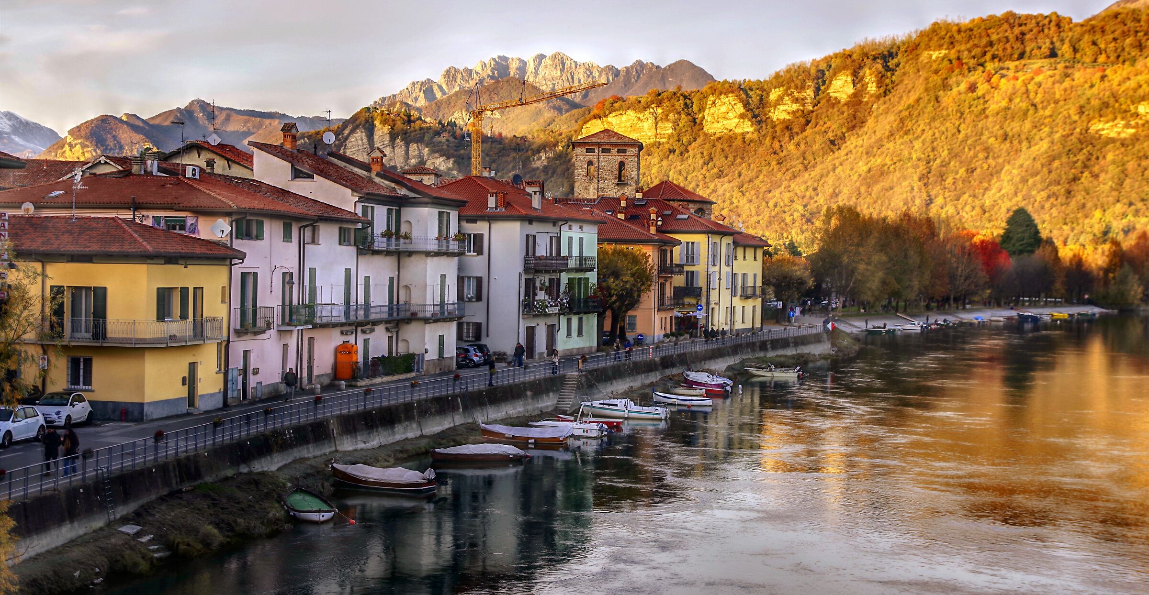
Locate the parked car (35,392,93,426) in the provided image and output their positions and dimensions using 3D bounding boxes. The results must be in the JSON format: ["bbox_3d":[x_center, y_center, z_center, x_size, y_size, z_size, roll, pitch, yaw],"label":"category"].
[{"bbox_3d":[-22.254,4.823,71.135,1.630,1.490,3.570,1,1,7],"label":"parked car"}]

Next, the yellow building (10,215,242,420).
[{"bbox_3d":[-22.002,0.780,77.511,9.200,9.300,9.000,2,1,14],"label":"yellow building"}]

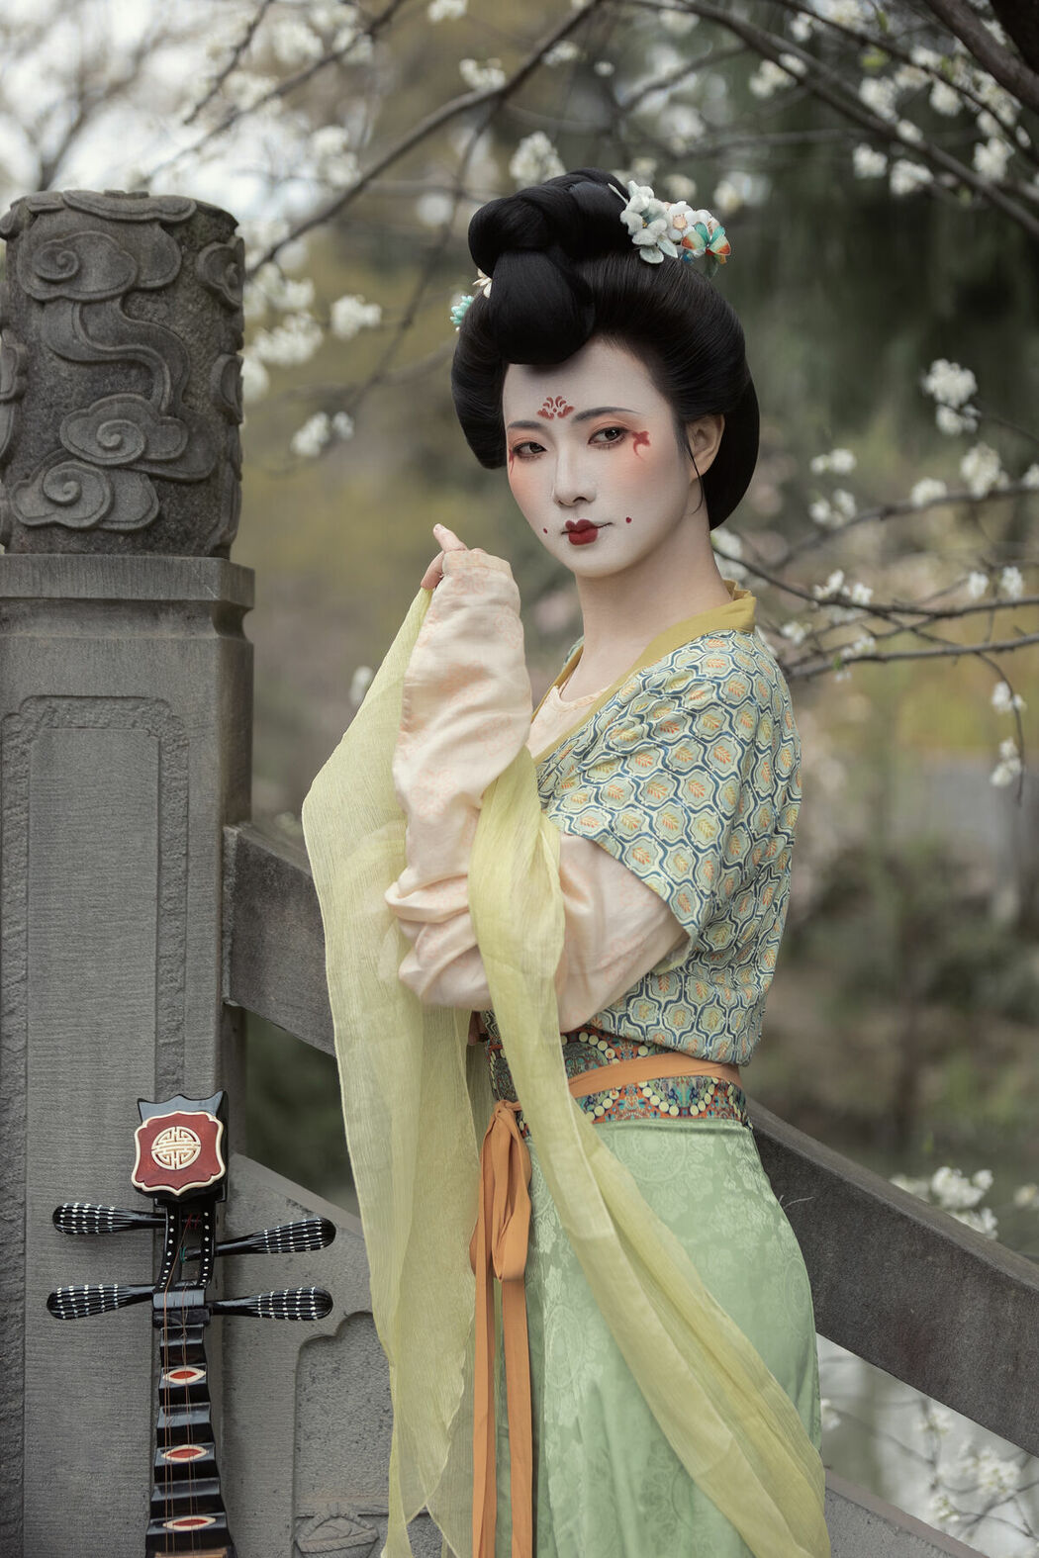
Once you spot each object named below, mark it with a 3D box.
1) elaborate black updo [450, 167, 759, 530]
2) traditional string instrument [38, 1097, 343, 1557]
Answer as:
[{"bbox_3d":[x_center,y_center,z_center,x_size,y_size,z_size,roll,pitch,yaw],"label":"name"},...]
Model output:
[{"bbox_3d":[0.065,-0.338,2.370,0.235,0.280,0.250,-6,1,23],"label":"elaborate black updo"},{"bbox_3d":[-0.264,0.715,2.450,0.290,0.940,0.100,-5,-16,7],"label":"traditional string instrument"}]

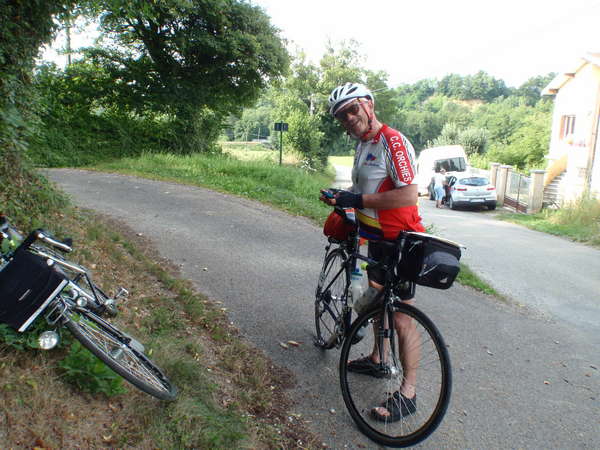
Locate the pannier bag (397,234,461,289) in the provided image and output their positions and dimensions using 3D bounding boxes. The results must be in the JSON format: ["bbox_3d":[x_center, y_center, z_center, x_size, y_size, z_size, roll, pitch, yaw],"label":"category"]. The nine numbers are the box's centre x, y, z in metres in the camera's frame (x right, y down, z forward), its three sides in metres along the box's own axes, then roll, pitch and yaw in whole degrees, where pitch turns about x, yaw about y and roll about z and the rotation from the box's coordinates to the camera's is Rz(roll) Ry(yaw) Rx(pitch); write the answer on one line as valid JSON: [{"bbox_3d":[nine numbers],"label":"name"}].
[{"bbox_3d":[0.567,0.158,2.150,0.240,0.210,0.190,6,3,-43],"label":"pannier bag"}]

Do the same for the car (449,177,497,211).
[{"bbox_3d":[7.830,-1.650,22.900,1.800,1.450,4.550,2,7,9],"label":"car"}]

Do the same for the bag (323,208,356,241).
[{"bbox_3d":[0.255,-0.005,3.150,0.180,0.200,0.220,5,9,-13],"label":"bag"}]

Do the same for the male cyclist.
[{"bbox_3d":[0.385,0.100,2.680,0.530,1.730,0.530,-3,11,-22],"label":"male cyclist"}]

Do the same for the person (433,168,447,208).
[{"bbox_3d":[6.030,-1.570,20.900,0.480,1.650,0.480,-2,10,-17],"label":"person"}]

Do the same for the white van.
[{"bbox_3d":[8.220,-3.120,28.600,1.980,2.700,5.200,1,7,2],"label":"white van"}]

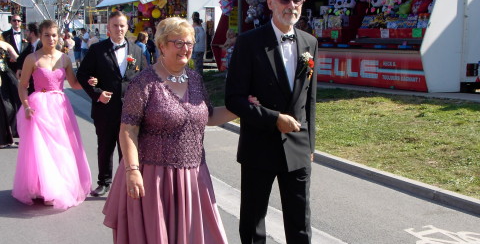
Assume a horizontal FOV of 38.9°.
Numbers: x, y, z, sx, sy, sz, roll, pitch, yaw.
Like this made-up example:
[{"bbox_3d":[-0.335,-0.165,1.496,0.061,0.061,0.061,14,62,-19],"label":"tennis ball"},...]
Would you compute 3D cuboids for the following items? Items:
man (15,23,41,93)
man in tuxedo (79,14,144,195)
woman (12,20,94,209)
[{"bbox_3d":[-2.891,-0.542,9.606,0.580,1.712,0.400,-3,8,-22],"label":"man"},{"bbox_3d":[-1.225,-0.177,6.477,0.620,1.751,0.420,-3,8,-25],"label":"man in tuxedo"},{"bbox_3d":[-1.738,-0.110,6.334,0.740,1.654,0.680,-3,8,-24],"label":"woman"}]

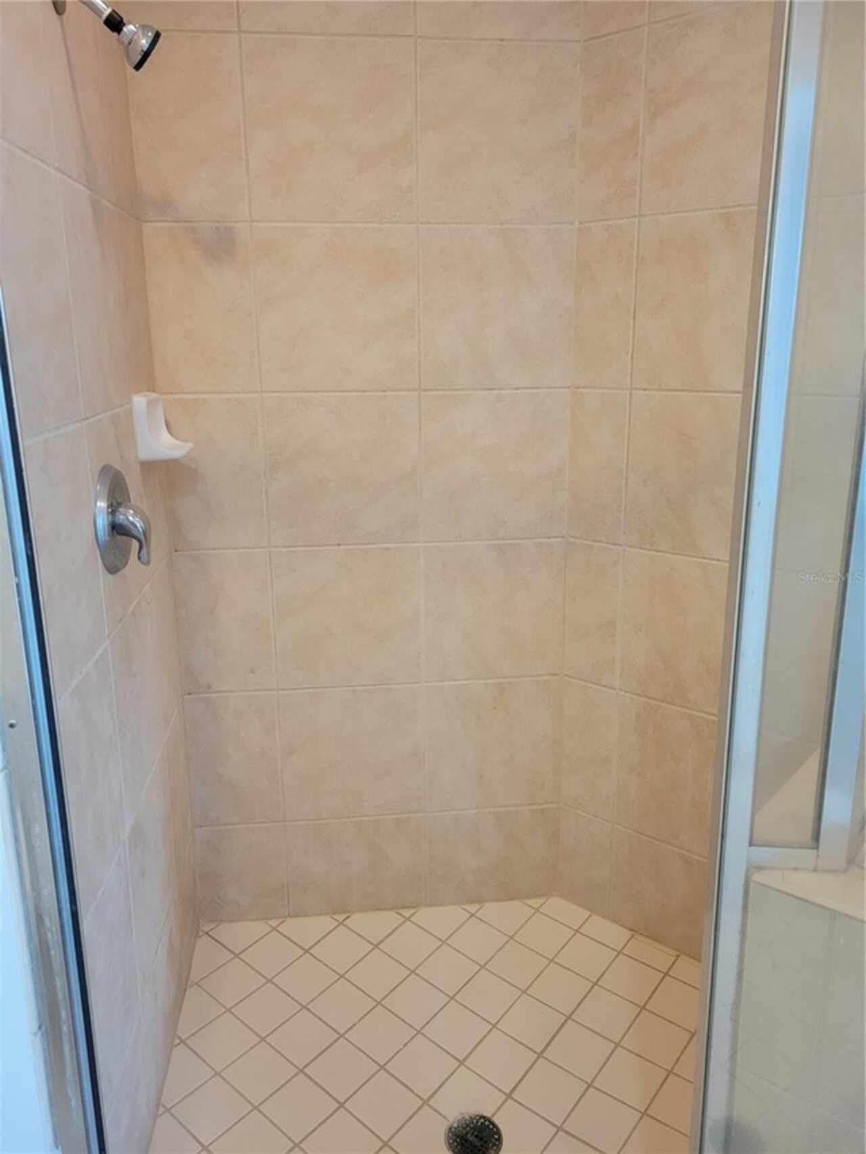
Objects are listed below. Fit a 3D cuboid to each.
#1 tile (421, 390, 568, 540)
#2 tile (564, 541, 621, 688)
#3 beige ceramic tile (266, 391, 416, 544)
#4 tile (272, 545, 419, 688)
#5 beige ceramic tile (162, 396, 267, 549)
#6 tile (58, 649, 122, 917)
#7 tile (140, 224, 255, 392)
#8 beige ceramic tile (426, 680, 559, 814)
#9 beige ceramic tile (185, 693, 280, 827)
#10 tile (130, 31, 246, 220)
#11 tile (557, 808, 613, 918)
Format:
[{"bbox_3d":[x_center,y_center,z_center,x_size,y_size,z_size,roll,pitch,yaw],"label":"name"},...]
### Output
[{"bbox_3d":[0.136,-0.240,1.892,0.323,0.325,0.010,-2,14,-6],"label":"tile"},{"bbox_3d":[0.348,0.083,1.889,0.135,0.317,0.012,11,19,38],"label":"tile"},{"bbox_3d":[-0.180,-0.213,1.754,0.309,0.308,0.010,-2,15,-6],"label":"beige ceramic tile"},{"bbox_3d":[-0.188,0.090,1.939,0.327,0.324,0.010,-2,14,-6],"label":"tile"},{"bbox_3d":[-0.447,-0.213,1.782,0.198,0.317,0.012,-2,15,-6],"label":"beige ceramic tile"},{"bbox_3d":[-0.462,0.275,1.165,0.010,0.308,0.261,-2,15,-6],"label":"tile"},{"bbox_3d":[-0.450,-0.524,1.701,0.198,0.317,0.012,-2,15,-6],"label":"tile"},{"bbox_3d":[0.137,0.388,1.999,0.310,0.317,0.012,-2,15,-6],"label":"beige ceramic tile"},{"bbox_3d":[-0.454,0.420,1.992,0.205,0.329,0.010,-2,14,-6],"label":"beige ceramic tile"},{"bbox_3d":[-0.453,-0.835,1.620,0.198,0.317,0.012,-2,15,-6],"label":"tile"},{"bbox_3d":[0.345,0.654,1.998,0.129,0.246,0.010,12,20,38],"label":"tile"}]

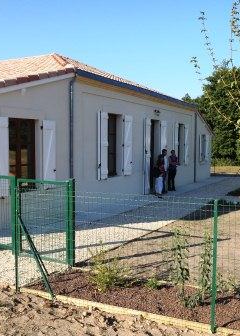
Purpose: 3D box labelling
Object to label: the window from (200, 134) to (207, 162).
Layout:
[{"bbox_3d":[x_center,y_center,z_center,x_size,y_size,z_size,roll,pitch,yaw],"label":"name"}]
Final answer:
[{"bbox_3d":[4.471,-1.062,19.571,0.100,1.432,0.979,3,5,28],"label":"window"}]

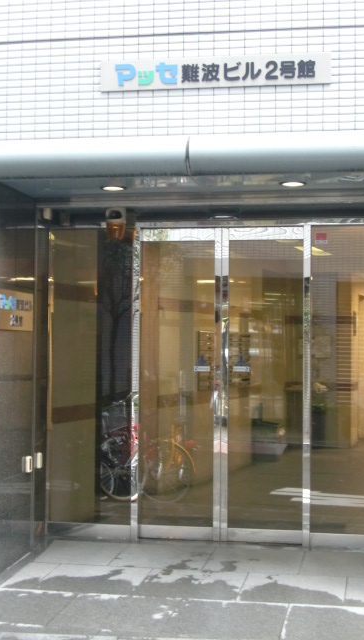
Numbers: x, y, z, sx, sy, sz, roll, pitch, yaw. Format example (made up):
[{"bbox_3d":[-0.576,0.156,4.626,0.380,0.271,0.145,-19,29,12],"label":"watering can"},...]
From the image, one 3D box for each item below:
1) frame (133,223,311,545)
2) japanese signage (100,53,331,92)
[{"bbox_3d":[0.261,0.427,6.975,1.230,2.214,0.100,0,-1,11],"label":"frame"},{"bbox_3d":[0.206,-1.593,6.541,1.498,0.203,0.040,0,-1,11],"label":"japanese signage"}]

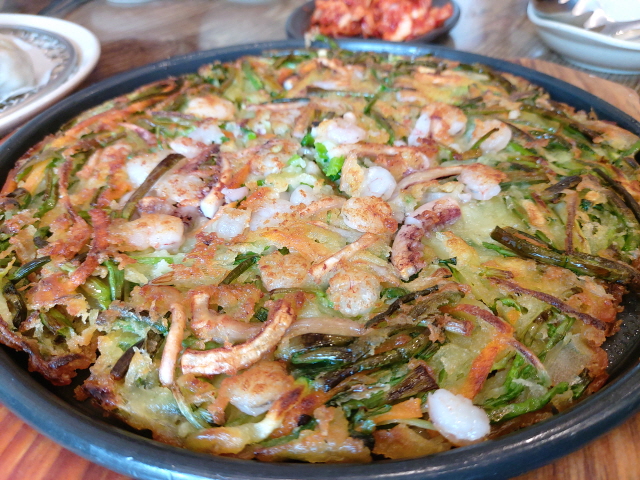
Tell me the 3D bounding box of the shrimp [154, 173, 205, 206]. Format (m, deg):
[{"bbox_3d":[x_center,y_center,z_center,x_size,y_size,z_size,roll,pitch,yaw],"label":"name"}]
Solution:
[{"bbox_3d":[-0.062,-0.022,0.203,0.021,0.011,0.018,-2,40,1],"label":"shrimp"}]

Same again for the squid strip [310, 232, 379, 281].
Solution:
[{"bbox_3d":[0.009,0.005,0.158,0.030,0.006,0.006,-30,49,-30],"label":"squid strip"}]

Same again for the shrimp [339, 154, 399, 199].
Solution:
[{"bbox_3d":[0.022,-0.028,0.205,0.025,0.015,0.022,-2,40,1],"label":"shrimp"}]

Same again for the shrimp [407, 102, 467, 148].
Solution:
[{"bbox_3d":[0.058,-0.058,0.230,0.026,0.011,0.027,-1,41,0],"label":"shrimp"}]

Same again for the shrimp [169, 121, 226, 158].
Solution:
[{"bbox_3d":[-0.063,-0.052,0.239,0.029,0.013,0.021,-18,42,-18],"label":"shrimp"}]

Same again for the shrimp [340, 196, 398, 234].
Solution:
[{"bbox_3d":[0.020,-0.010,0.183,0.023,0.013,0.017,8,41,13],"label":"shrimp"}]

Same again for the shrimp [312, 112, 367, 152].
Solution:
[{"bbox_3d":[0.010,-0.056,0.239,0.028,0.013,0.022,-2,40,1],"label":"shrimp"}]

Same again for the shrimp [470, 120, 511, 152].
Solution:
[{"bbox_3d":[0.085,-0.052,0.230,0.020,0.013,0.018,-15,41,-14],"label":"shrimp"}]

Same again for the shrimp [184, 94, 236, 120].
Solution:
[{"bbox_3d":[-0.058,-0.071,0.247,0.027,0.010,0.014,-1,41,0],"label":"shrimp"}]

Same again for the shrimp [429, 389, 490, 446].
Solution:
[{"bbox_3d":[0.035,0.045,0.117,0.011,0.011,0.018,-34,49,-32],"label":"shrimp"}]

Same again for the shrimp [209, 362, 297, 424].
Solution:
[{"bbox_3d":[-0.018,0.039,0.119,0.022,0.010,0.013,-13,42,-14],"label":"shrimp"}]

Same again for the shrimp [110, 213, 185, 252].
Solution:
[{"bbox_3d":[-0.063,-0.003,0.168,0.025,0.010,0.014,3,41,4],"label":"shrimp"}]

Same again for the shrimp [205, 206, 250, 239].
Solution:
[{"bbox_3d":[-0.034,-0.006,0.172,0.018,0.009,0.013,-1,41,0],"label":"shrimp"}]

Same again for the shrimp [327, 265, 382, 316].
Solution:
[{"bbox_3d":[0.011,0.017,0.152,0.018,0.013,0.018,-2,40,1],"label":"shrimp"}]

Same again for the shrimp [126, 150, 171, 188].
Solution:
[{"bbox_3d":[-0.080,-0.033,0.217,0.022,0.013,0.021,-15,41,-14],"label":"shrimp"}]

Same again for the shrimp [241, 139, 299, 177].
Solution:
[{"bbox_3d":[-0.023,-0.037,0.207,0.025,0.010,0.019,-11,42,-11],"label":"shrimp"}]

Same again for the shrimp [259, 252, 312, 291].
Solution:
[{"bbox_3d":[-0.011,0.010,0.153,0.018,0.009,0.013,-1,41,0],"label":"shrimp"}]

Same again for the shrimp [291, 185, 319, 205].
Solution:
[{"bbox_3d":[-0.006,-0.018,0.185,0.013,0.008,0.009,-1,41,0],"label":"shrimp"}]

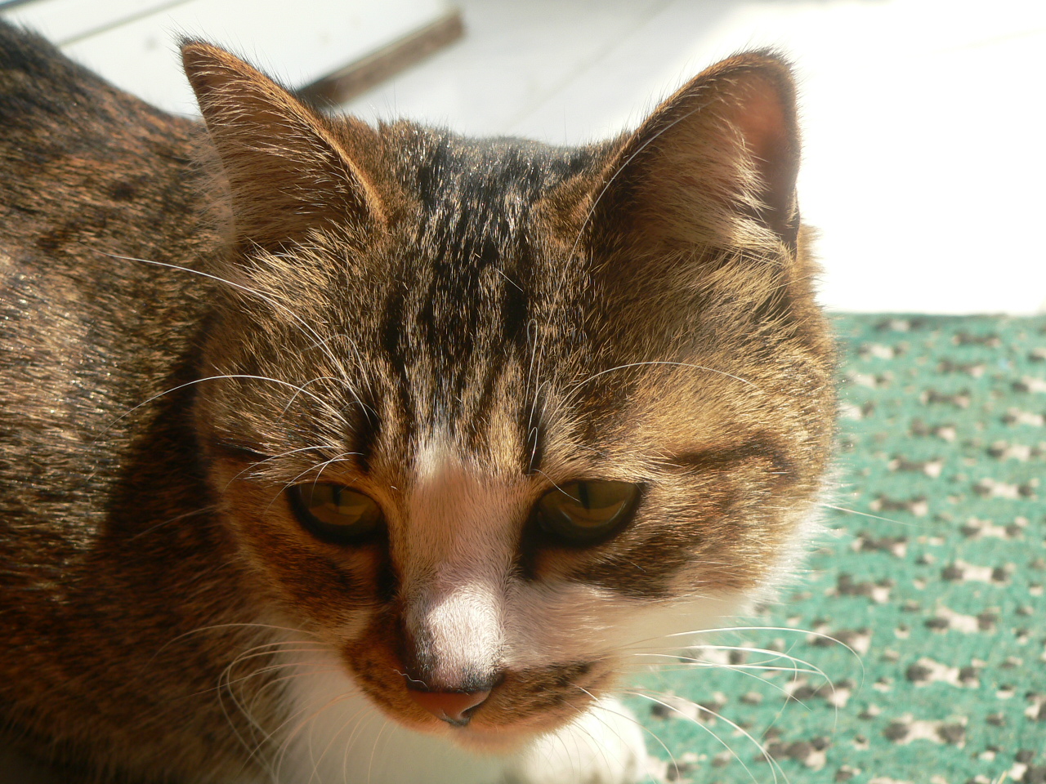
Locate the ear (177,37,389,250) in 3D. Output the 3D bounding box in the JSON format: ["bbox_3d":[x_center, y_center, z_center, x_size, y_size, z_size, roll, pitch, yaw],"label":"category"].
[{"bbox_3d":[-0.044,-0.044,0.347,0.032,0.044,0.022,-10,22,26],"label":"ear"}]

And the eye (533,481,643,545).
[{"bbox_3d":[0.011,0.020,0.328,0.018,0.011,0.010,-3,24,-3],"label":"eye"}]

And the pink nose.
[{"bbox_3d":[-0.012,0.051,0.312,0.013,0.009,0.007,1,24,7],"label":"pink nose"}]

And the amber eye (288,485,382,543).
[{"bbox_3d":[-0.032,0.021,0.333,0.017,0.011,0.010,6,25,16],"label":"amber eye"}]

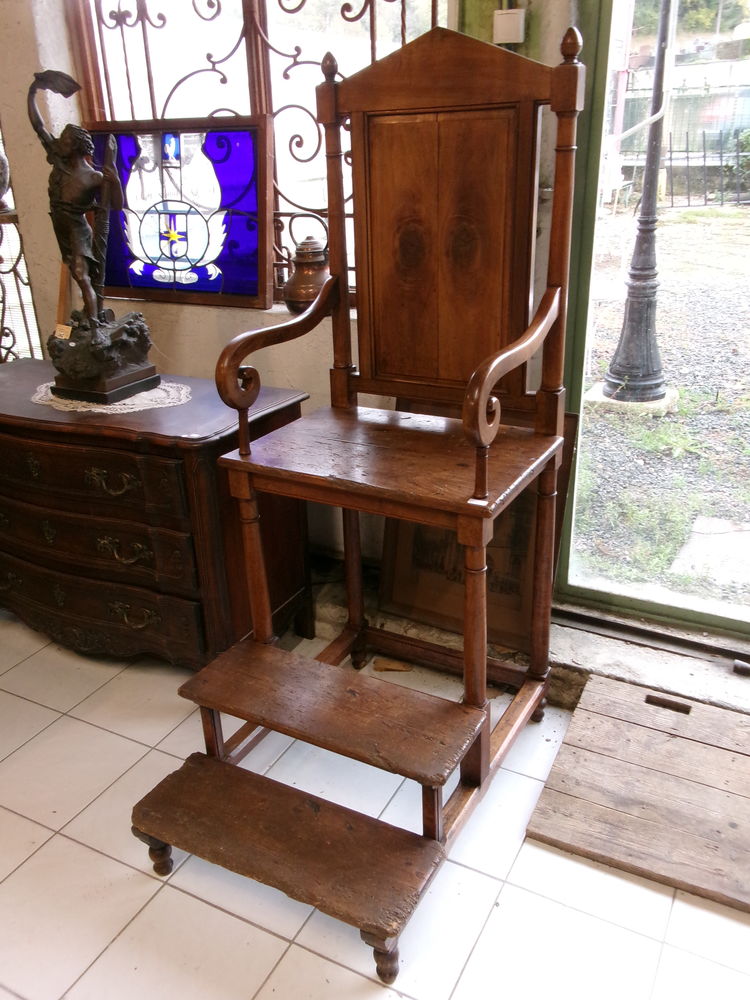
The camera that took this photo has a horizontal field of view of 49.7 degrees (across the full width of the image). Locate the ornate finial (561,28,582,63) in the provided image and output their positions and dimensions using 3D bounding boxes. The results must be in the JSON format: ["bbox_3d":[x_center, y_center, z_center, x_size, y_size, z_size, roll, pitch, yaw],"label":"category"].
[{"bbox_3d":[0.381,-0.881,1.569,0.035,0.062,0.035,11,26,27],"label":"ornate finial"}]

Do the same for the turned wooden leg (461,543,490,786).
[{"bbox_3d":[0.208,0.358,1.687,0.046,0.600,0.046,-1,23,1],"label":"turned wooden leg"}]

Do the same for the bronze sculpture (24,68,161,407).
[{"bbox_3d":[-0.830,-0.727,2.304,0.244,0.838,0.241,10,26,26],"label":"bronze sculpture"}]

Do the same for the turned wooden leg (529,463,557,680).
[{"bbox_3d":[0.423,0.196,2.038,0.044,0.613,0.044,11,26,27],"label":"turned wooden leg"}]

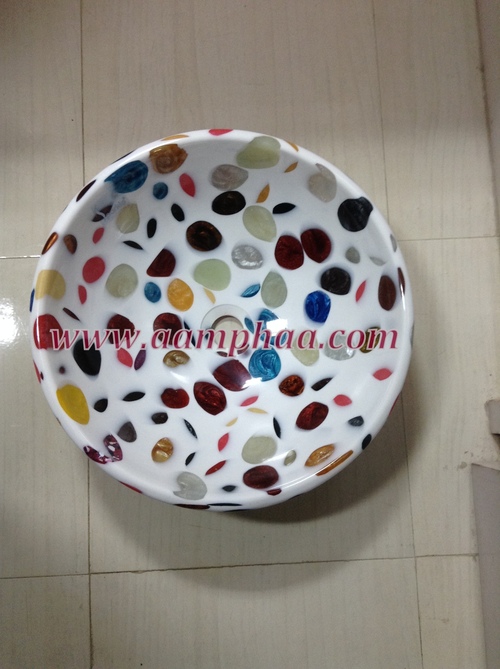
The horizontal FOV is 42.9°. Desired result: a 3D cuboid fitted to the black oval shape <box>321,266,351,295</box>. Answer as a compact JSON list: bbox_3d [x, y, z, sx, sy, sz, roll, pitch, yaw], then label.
[{"bbox_3d":[0.100,-0.062,0.743,0.040,0.010,0.031,5,101,36],"label":"black oval shape"}]

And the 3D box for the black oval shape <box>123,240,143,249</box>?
[{"bbox_3d":[-0.136,-0.105,0.743,0.026,0.005,0.008,19,99,-36],"label":"black oval shape"}]

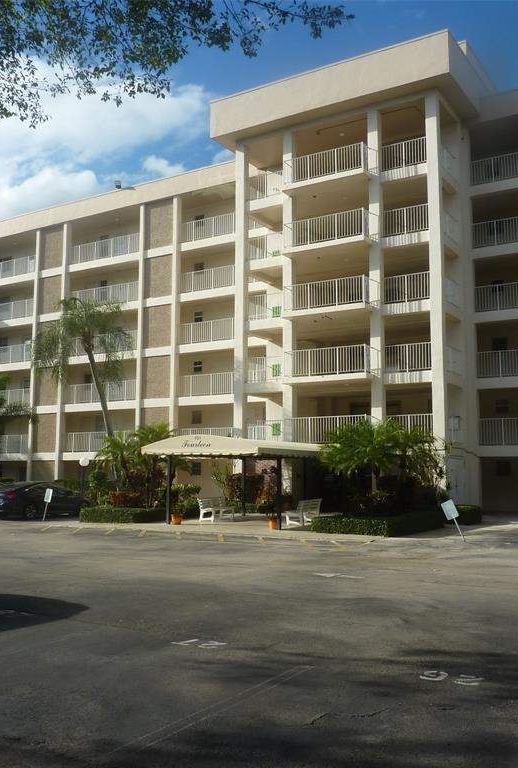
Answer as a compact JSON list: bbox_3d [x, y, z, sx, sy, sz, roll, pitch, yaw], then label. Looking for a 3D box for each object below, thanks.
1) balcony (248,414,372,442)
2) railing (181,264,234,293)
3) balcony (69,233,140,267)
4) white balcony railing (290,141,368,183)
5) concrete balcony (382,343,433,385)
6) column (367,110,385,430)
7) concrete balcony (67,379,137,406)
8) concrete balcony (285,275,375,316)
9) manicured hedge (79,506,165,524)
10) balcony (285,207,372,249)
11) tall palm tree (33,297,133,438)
[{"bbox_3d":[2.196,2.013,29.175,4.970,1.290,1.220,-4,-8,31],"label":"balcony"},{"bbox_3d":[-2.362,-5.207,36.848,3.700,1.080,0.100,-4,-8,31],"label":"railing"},{"bbox_3d":[-8.509,-7.468,41.177,5.350,1.092,0.100,-4,-8,31],"label":"balcony"},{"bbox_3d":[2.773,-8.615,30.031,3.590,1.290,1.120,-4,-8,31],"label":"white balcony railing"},{"bbox_3d":[5.881,-0.698,28.266,1.900,1.460,1.000,-4,-8,31],"label":"concrete balcony"},{"bbox_3d":[4.628,-3.411,28.813,0.440,15.030,0.420,-4,-8,31],"label":"column"},{"bbox_3d":[-8.277,0.742,40.572,5.450,1.497,1.000,-4,-8,31],"label":"concrete balcony"},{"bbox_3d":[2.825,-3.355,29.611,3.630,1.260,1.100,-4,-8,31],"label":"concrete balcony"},{"bbox_3d":[-4.601,4.441,25.218,2.350,0.460,1.700,-4,-8,31],"label":"manicured hedge"},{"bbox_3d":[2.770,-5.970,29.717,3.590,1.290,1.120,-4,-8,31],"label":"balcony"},{"bbox_3d":[-7.102,0.817,29.311,3.890,8.590,3.890,2,-7,-14],"label":"tall palm tree"}]

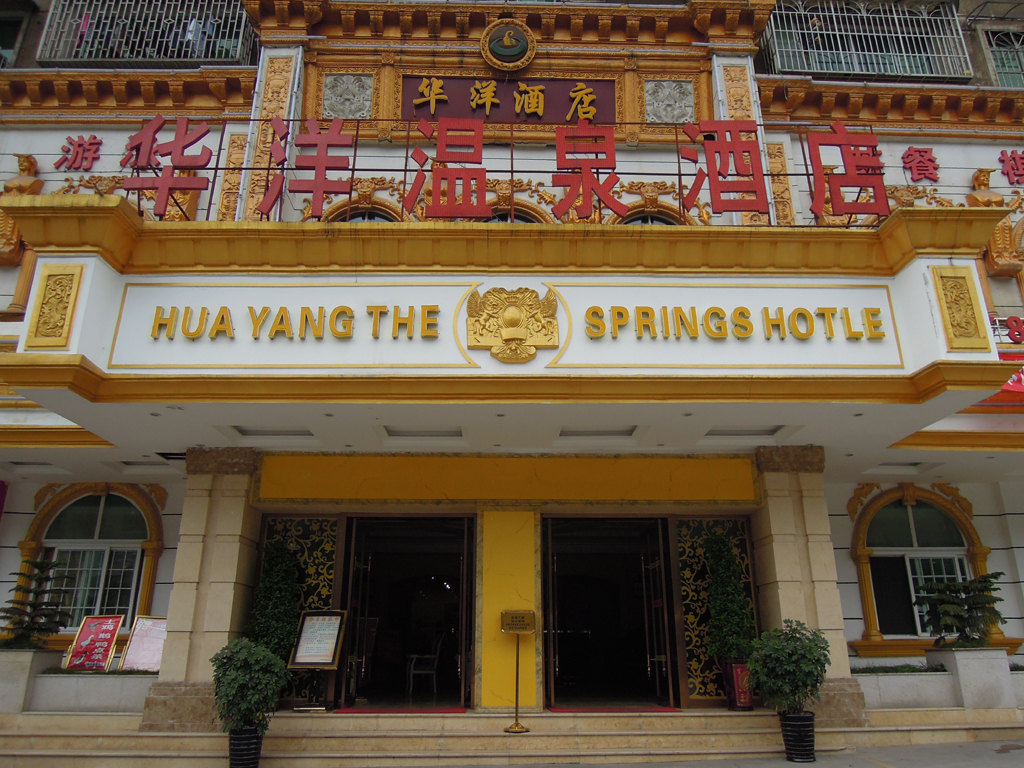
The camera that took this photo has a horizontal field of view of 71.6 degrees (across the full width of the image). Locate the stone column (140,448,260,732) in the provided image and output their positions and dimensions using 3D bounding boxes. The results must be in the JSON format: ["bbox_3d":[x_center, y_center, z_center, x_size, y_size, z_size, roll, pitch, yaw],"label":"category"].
[{"bbox_3d":[-3.534,2.342,8.397,1.000,3.115,0.850,0,-19,-1],"label":"stone column"}]

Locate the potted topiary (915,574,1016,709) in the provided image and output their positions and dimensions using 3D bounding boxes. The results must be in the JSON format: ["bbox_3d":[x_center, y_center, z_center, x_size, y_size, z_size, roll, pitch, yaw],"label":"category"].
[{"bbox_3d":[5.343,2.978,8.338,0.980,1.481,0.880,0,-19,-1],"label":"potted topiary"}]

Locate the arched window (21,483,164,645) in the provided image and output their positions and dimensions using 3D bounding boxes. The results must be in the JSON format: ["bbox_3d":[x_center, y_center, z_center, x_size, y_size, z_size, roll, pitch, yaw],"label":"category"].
[{"bbox_3d":[-5.804,2.498,9.884,2.000,2.272,0.250,0,-19,-1],"label":"arched window"}]

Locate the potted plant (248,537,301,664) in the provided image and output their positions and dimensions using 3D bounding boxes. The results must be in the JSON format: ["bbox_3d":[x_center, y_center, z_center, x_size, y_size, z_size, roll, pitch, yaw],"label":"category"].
[{"bbox_3d":[-2.754,2.764,8.265,0.580,1.852,0.520,0,-19,-1],"label":"potted plant"}]

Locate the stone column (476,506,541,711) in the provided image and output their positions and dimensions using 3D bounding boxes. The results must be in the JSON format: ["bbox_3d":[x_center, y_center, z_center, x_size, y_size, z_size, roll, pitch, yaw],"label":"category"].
[{"bbox_3d":[-0.045,2.691,8.658,0.730,2.326,0.400,0,-19,-1],"label":"stone column"}]

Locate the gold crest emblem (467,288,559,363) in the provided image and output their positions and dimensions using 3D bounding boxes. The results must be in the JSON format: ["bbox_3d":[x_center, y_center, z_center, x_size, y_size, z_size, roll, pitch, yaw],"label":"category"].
[{"bbox_3d":[0.006,-0.680,8.237,1.062,0.917,0.193,0,-19,-1],"label":"gold crest emblem"}]

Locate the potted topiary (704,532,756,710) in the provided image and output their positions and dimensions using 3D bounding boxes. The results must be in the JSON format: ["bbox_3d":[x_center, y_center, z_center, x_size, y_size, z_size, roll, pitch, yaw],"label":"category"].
[{"bbox_3d":[2.583,2.752,8.366,0.560,1.977,0.520,0,-19,-1],"label":"potted topiary"}]

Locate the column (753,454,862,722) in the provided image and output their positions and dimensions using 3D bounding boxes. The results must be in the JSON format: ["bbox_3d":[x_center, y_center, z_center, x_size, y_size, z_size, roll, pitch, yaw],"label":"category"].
[{"bbox_3d":[3.435,2.346,8.522,1.000,3.128,0.850,0,-19,-1],"label":"column"}]

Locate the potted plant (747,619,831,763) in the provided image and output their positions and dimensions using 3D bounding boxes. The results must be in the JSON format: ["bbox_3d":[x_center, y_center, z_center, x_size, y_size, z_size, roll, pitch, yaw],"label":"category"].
[{"bbox_3d":[3.150,3.407,7.977,0.960,1.460,0.930,0,-19,-1],"label":"potted plant"}]

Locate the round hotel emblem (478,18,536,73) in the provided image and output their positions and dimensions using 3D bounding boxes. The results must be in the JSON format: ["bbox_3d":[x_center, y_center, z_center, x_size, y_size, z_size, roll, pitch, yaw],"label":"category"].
[{"bbox_3d":[-0.056,-5.689,11.922,0.930,0.950,0.170,0,-10,-1],"label":"round hotel emblem"}]

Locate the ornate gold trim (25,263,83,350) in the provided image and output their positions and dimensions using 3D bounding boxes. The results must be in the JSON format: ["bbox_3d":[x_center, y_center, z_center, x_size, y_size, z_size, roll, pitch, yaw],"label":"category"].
[{"bbox_3d":[-4.581,-0.769,7.121,0.420,0.943,0.070,0,-19,-1],"label":"ornate gold trim"}]

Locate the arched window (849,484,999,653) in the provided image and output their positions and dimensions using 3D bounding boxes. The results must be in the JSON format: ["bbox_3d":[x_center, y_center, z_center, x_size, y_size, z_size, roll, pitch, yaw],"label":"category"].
[{"bbox_3d":[5.825,2.590,10.063,2.030,2.350,0.250,0,-19,-1],"label":"arched window"}]

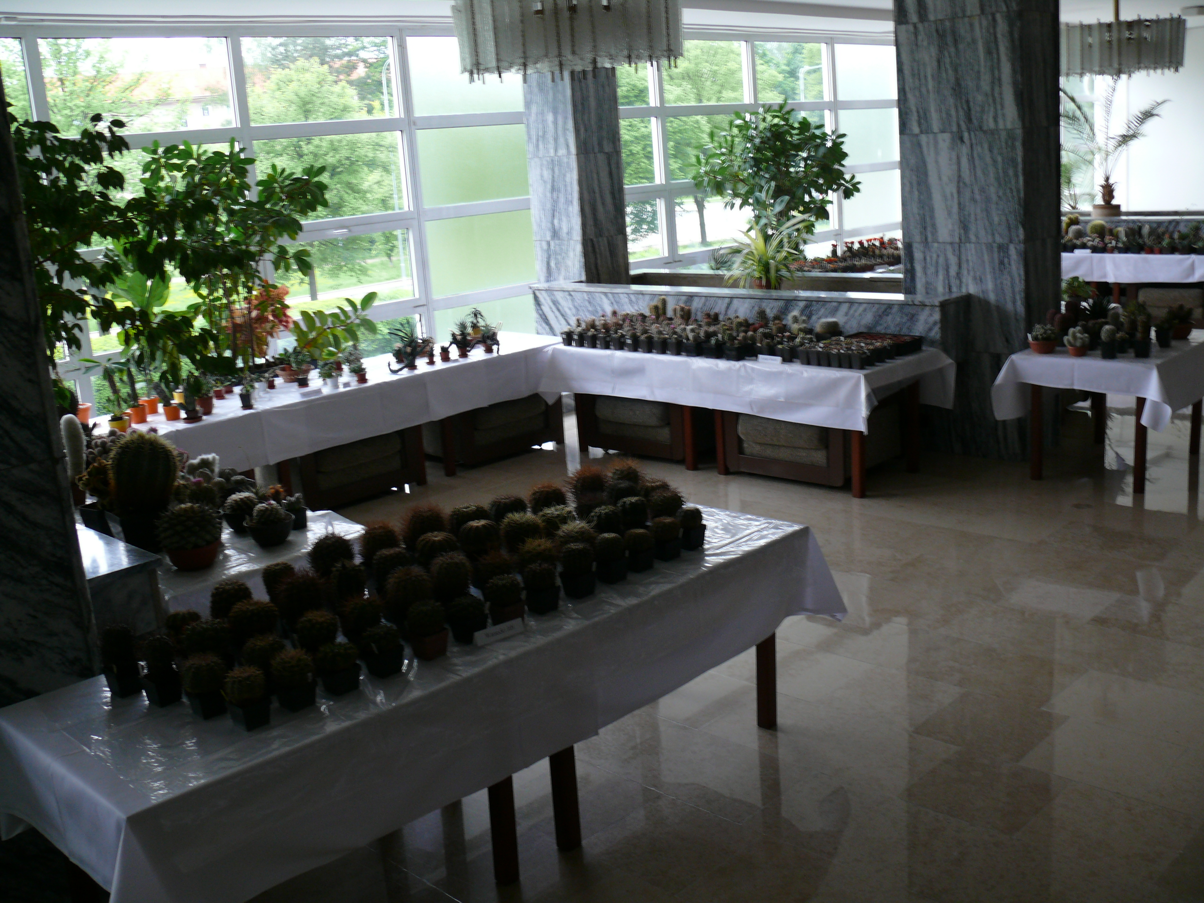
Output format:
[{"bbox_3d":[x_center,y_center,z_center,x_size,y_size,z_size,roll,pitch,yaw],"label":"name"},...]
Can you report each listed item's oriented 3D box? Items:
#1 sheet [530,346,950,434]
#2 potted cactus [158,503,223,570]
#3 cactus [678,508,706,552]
[{"bbox_3d":[0.877,-0.505,7.899,2.626,0.375,0.944,10,19,44],"label":"sheet"},{"bbox_3d":[-1.338,0.272,3.933,0.205,0.189,0.205,-9,14,-19],"label":"potted cactus"},{"bbox_3d":[0.276,0.235,3.769,0.071,0.129,0.071,-17,19,-41],"label":"cactus"}]

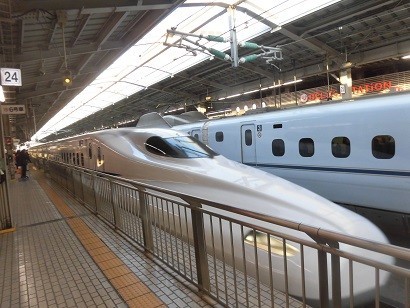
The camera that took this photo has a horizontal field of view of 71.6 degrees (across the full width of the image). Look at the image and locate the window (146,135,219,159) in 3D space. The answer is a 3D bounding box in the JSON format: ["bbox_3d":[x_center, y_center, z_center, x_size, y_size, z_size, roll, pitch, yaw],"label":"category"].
[{"bbox_3d":[-0.570,-0.149,7.988,1.600,0.680,1.800,-6,4,-34],"label":"window"}]

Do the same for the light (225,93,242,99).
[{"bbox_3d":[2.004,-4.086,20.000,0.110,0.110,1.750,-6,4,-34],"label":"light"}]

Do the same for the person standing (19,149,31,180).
[{"bbox_3d":[-10.028,0.544,15.800,0.480,1.650,0.500,-6,4,-34],"label":"person standing"}]

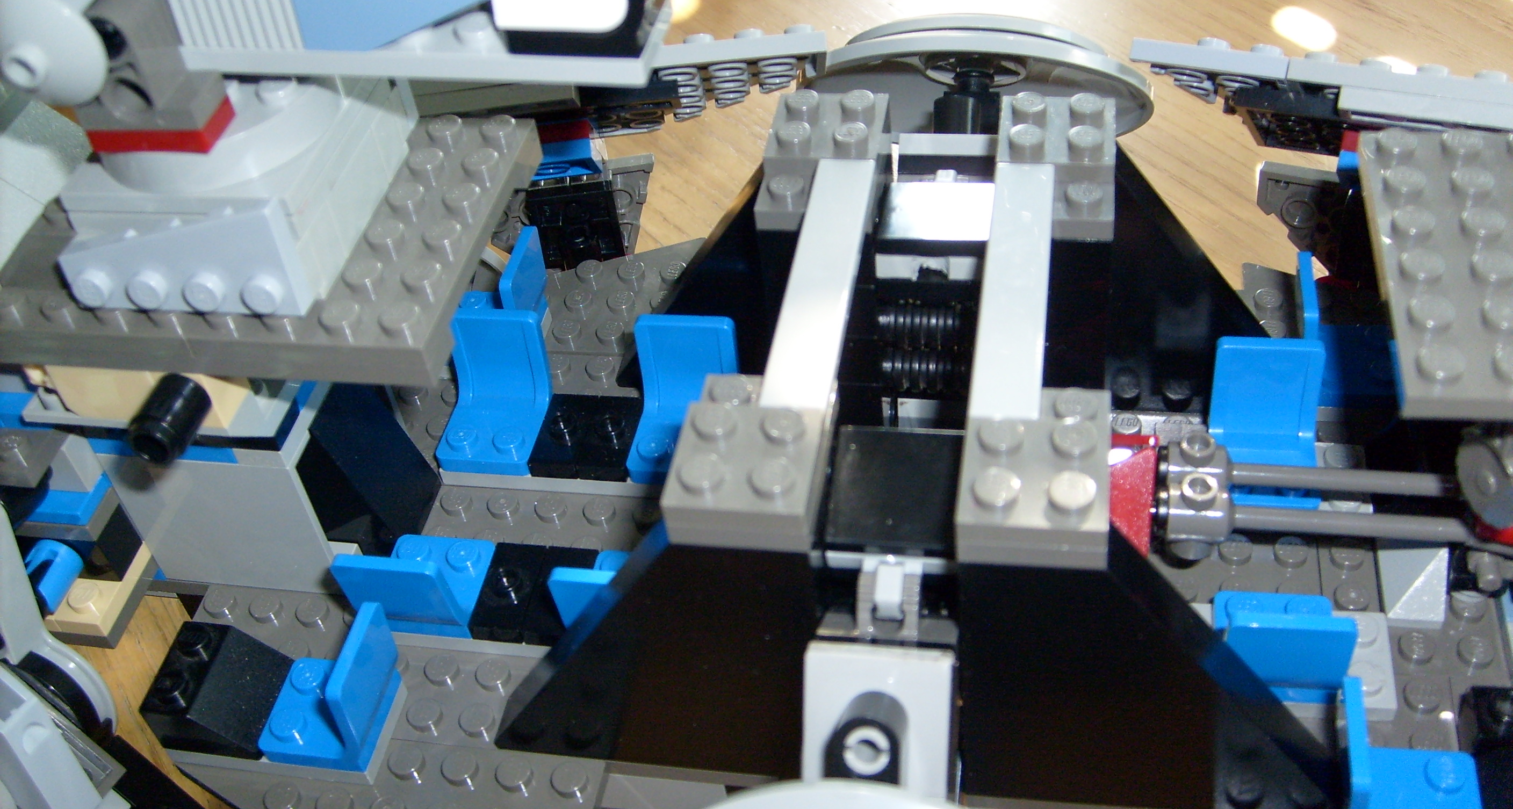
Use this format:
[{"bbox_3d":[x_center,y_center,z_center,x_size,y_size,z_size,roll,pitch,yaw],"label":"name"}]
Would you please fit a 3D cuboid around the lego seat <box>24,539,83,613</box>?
[{"bbox_3d":[-0.115,0.028,0.247,0.008,0.008,0.009,3,47,12],"label":"lego seat"}]

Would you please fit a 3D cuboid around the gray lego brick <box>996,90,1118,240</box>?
[{"bbox_3d":[0.041,-0.033,0.208,0.016,0.008,0.024,3,45,11],"label":"gray lego brick"}]

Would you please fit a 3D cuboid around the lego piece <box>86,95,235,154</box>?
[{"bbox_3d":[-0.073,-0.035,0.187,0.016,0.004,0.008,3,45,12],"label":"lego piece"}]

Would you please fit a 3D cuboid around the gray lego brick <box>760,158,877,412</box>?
[{"bbox_3d":[0.008,-0.015,0.195,0.008,0.003,0.048,3,45,12],"label":"gray lego brick"}]

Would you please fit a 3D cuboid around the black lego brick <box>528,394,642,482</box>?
[{"bbox_3d":[-0.027,0.005,0.248,0.016,0.005,0.016,3,45,12],"label":"black lego brick"}]

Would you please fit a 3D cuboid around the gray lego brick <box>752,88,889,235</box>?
[{"bbox_3d":[0.009,-0.035,0.216,0.016,0.008,0.024,3,45,12],"label":"gray lego brick"}]

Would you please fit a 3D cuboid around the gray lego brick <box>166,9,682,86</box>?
[{"bbox_3d":[-0.036,-0.042,0.169,0.056,0.005,0.016,6,45,15],"label":"gray lego brick"}]

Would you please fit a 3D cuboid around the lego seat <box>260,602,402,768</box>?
[{"bbox_3d":[-0.060,0.039,0.213,0.018,0.019,0.016,3,45,11],"label":"lego seat"}]

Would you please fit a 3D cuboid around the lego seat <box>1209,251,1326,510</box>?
[{"bbox_3d":[0.074,0.004,0.221,0.016,0.018,0.019,3,45,12],"label":"lego seat"}]

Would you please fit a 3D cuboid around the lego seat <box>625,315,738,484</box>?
[{"bbox_3d":[-0.012,0.000,0.244,0.016,0.019,0.018,3,45,11],"label":"lego seat"}]

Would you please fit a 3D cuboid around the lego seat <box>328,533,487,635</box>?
[{"bbox_3d":[-0.049,0.023,0.221,0.016,0.018,0.019,3,45,12],"label":"lego seat"}]

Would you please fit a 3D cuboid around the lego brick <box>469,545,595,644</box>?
[{"bbox_3d":[-0.032,0.027,0.223,0.016,0.005,0.016,3,45,12],"label":"lego brick"}]

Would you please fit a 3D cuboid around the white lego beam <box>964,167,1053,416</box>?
[{"bbox_3d":[0.032,-0.014,0.189,0.008,0.003,0.048,3,45,11],"label":"white lego beam"}]

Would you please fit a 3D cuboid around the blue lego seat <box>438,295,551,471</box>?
[{"bbox_3d":[-0.044,-0.002,0.251,0.016,0.019,0.018,3,45,11],"label":"blue lego seat"}]

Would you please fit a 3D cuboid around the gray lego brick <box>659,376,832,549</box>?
[{"bbox_3d":[0.000,0.005,0.176,0.016,0.008,0.024,3,45,11],"label":"gray lego brick"}]

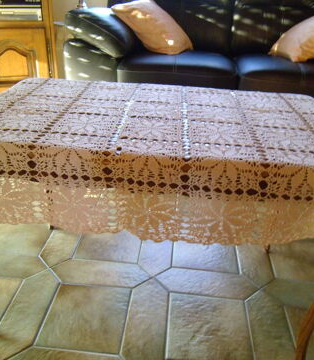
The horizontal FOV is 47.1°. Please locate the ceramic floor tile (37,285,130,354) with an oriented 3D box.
[{"bbox_3d":[-0.188,0.364,0.961,0.208,0.010,0.208,4,29,4],"label":"ceramic floor tile"}]

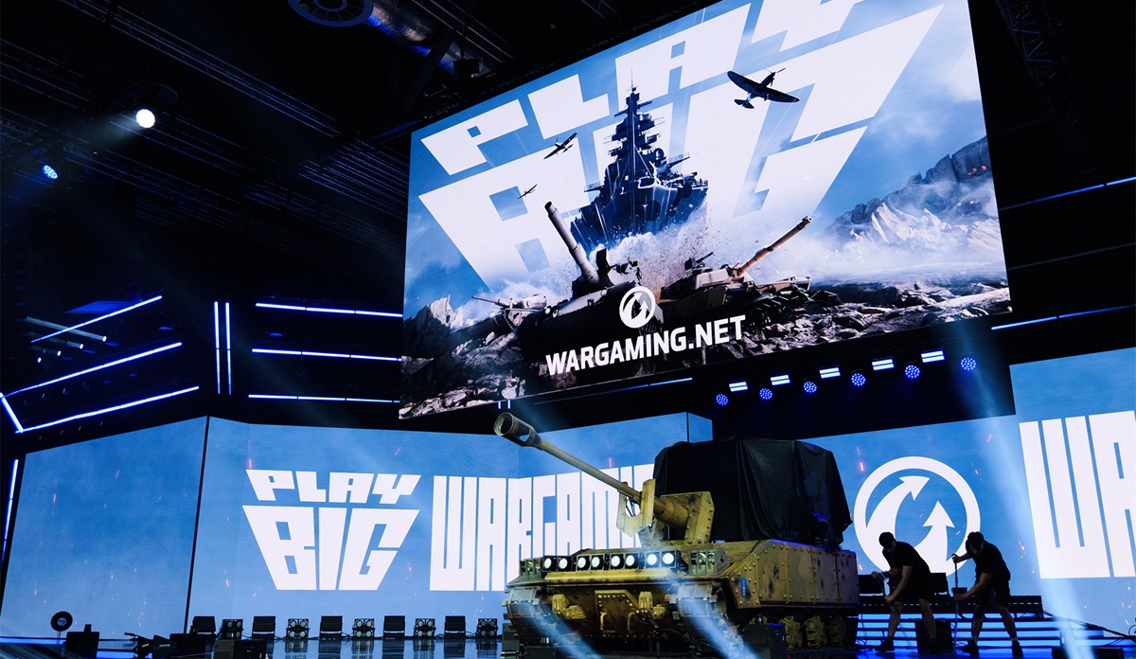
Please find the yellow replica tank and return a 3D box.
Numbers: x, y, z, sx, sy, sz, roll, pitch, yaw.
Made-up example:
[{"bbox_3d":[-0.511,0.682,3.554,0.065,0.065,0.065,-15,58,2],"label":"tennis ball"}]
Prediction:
[{"bbox_3d":[1.063,2.413,10.887,2.852,2.740,6.190,-11,-20,32],"label":"yellow replica tank"}]

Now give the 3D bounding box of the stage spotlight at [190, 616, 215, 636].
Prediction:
[{"bbox_3d":[-6.743,5.514,16.930,0.420,0.400,0.270,13,-21,-36],"label":"stage spotlight"}]

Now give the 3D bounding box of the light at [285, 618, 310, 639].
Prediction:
[{"bbox_3d":[-4.374,4.846,14.800,0.370,0.320,0.200,4,-17,-14],"label":"light"}]

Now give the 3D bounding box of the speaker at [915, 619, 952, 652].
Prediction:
[{"bbox_3d":[4.313,3.623,10.800,0.320,0.360,0.320,-14,-21,39],"label":"speaker"}]

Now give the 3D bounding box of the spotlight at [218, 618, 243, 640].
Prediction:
[{"bbox_3d":[-5.267,4.690,14.300,0.340,0.320,0.200,10,-19,-31],"label":"spotlight"}]

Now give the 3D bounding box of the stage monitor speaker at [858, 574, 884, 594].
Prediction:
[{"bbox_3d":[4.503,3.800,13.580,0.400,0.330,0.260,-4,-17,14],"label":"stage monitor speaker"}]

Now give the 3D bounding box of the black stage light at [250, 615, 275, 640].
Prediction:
[{"bbox_3d":[-5.748,5.649,17.307,0.420,0.420,0.270,4,-17,-14],"label":"black stage light"}]

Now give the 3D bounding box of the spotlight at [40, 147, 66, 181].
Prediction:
[{"bbox_3d":[-7.310,-2.354,13.000,0.310,0.410,0.280,-13,-21,36],"label":"spotlight"}]

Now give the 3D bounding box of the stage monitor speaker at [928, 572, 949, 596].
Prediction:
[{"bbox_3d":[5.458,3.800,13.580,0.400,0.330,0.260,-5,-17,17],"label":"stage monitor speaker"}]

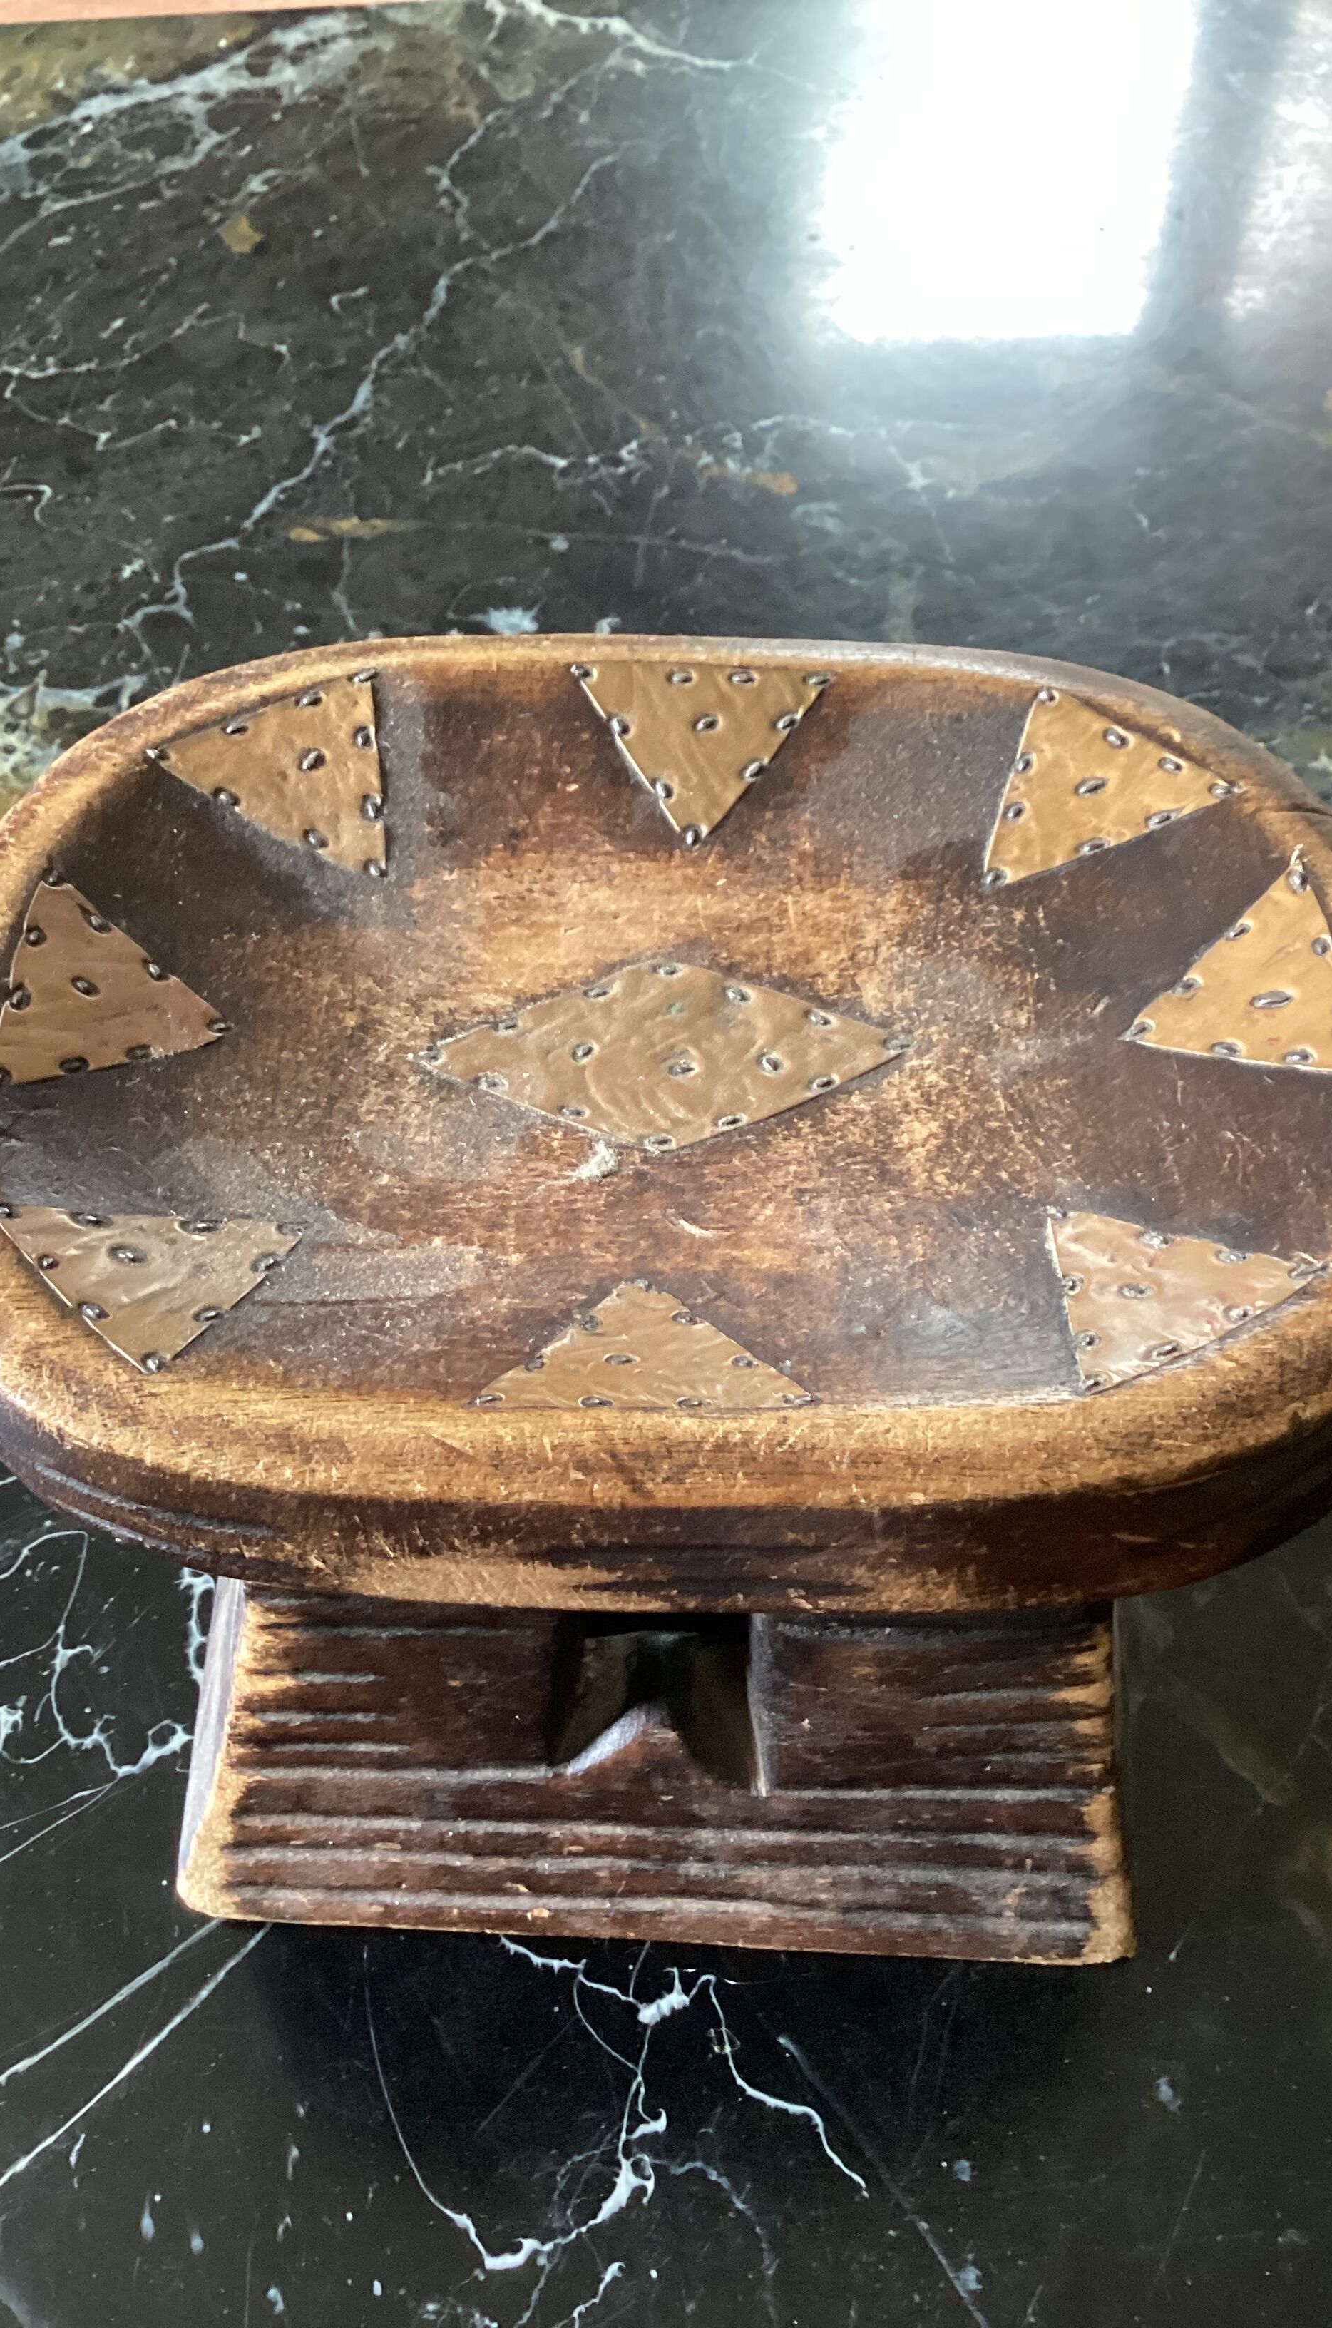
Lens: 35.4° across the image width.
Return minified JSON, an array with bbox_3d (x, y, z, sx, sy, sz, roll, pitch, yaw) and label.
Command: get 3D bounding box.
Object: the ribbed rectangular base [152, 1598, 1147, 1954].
[{"bbox_3d":[0.001,0.070,0.577,0.260,0.175,0.220,2,48,2],"label":"ribbed rectangular base"}]

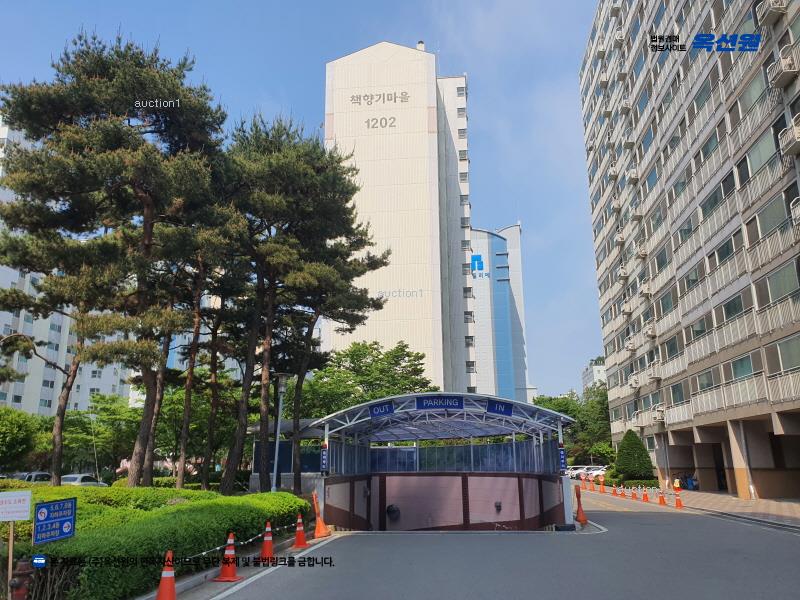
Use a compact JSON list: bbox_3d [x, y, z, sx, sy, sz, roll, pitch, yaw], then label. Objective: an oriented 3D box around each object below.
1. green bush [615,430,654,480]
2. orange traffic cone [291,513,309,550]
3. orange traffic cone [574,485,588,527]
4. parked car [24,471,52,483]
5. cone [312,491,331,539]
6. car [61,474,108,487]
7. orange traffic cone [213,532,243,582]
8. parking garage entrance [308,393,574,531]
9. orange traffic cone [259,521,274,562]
[{"bbox_3d":[15.436,10.310,39.156,2.550,3.600,2.550,-2,-15,6],"label":"green bush"},{"bbox_3d":[-2.083,4.862,12.729,0.380,0.690,0.380,-2,-15,6],"label":"orange traffic cone"},{"bbox_3d":[5.389,6.064,17.936,0.380,1.060,0.380,-2,-15,6],"label":"orange traffic cone"},{"bbox_3d":[-27.764,14.045,45.944,1.800,1.600,4.400,-1,-15,5],"label":"parked car"},{"bbox_3d":[-1.957,5.368,15.303,0.400,1.060,0.400,-2,-15,6],"label":"cone"},{"bbox_3d":[-23.705,13.858,44.956,1.780,1.500,4.200,-1,-15,5],"label":"car"},{"bbox_3d":[-2.630,3.920,9.250,0.420,0.690,0.420,-2,-15,6],"label":"orange traffic cone"},{"bbox_3d":[1.475,5.348,20.111,7.150,3.600,8.000,-1,-15,5],"label":"parking garage entrance"},{"bbox_3d":[-2.425,4.405,11.041,0.390,0.690,0.390,-2,-15,6],"label":"orange traffic cone"}]

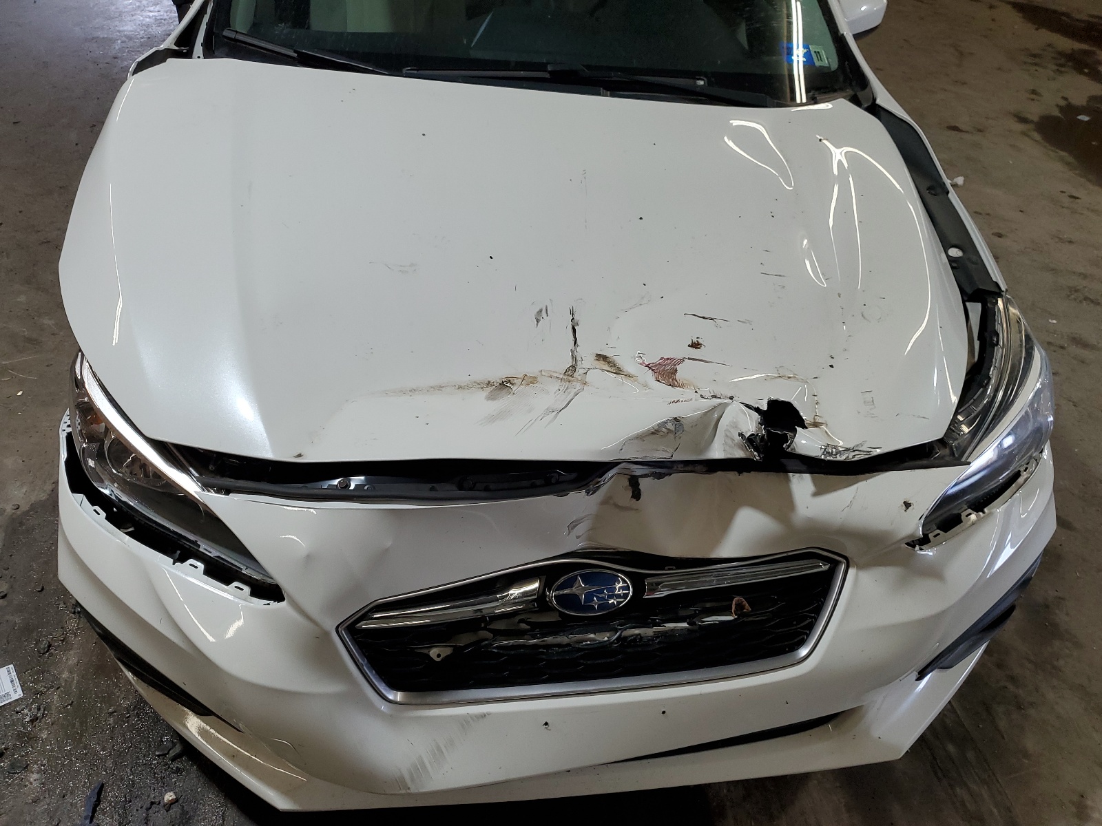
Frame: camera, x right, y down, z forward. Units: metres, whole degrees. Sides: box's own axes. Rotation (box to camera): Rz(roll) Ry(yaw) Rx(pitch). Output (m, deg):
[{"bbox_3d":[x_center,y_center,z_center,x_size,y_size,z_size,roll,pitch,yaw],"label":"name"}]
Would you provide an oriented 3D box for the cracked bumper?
[{"bbox_3d":[0.060,0.291,1.452,1.740,0.570,0.570,-2,42,-5],"label":"cracked bumper"}]

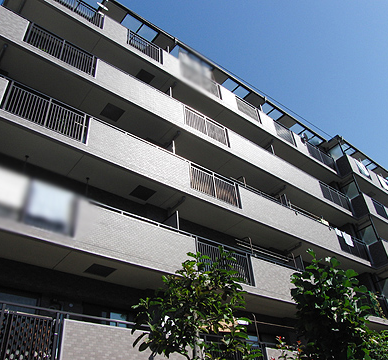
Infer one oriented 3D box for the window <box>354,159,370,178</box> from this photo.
[{"bbox_3d":[10.504,-0.679,22.448,1.208,1.145,0.120,23,-45,-33],"label":"window"}]

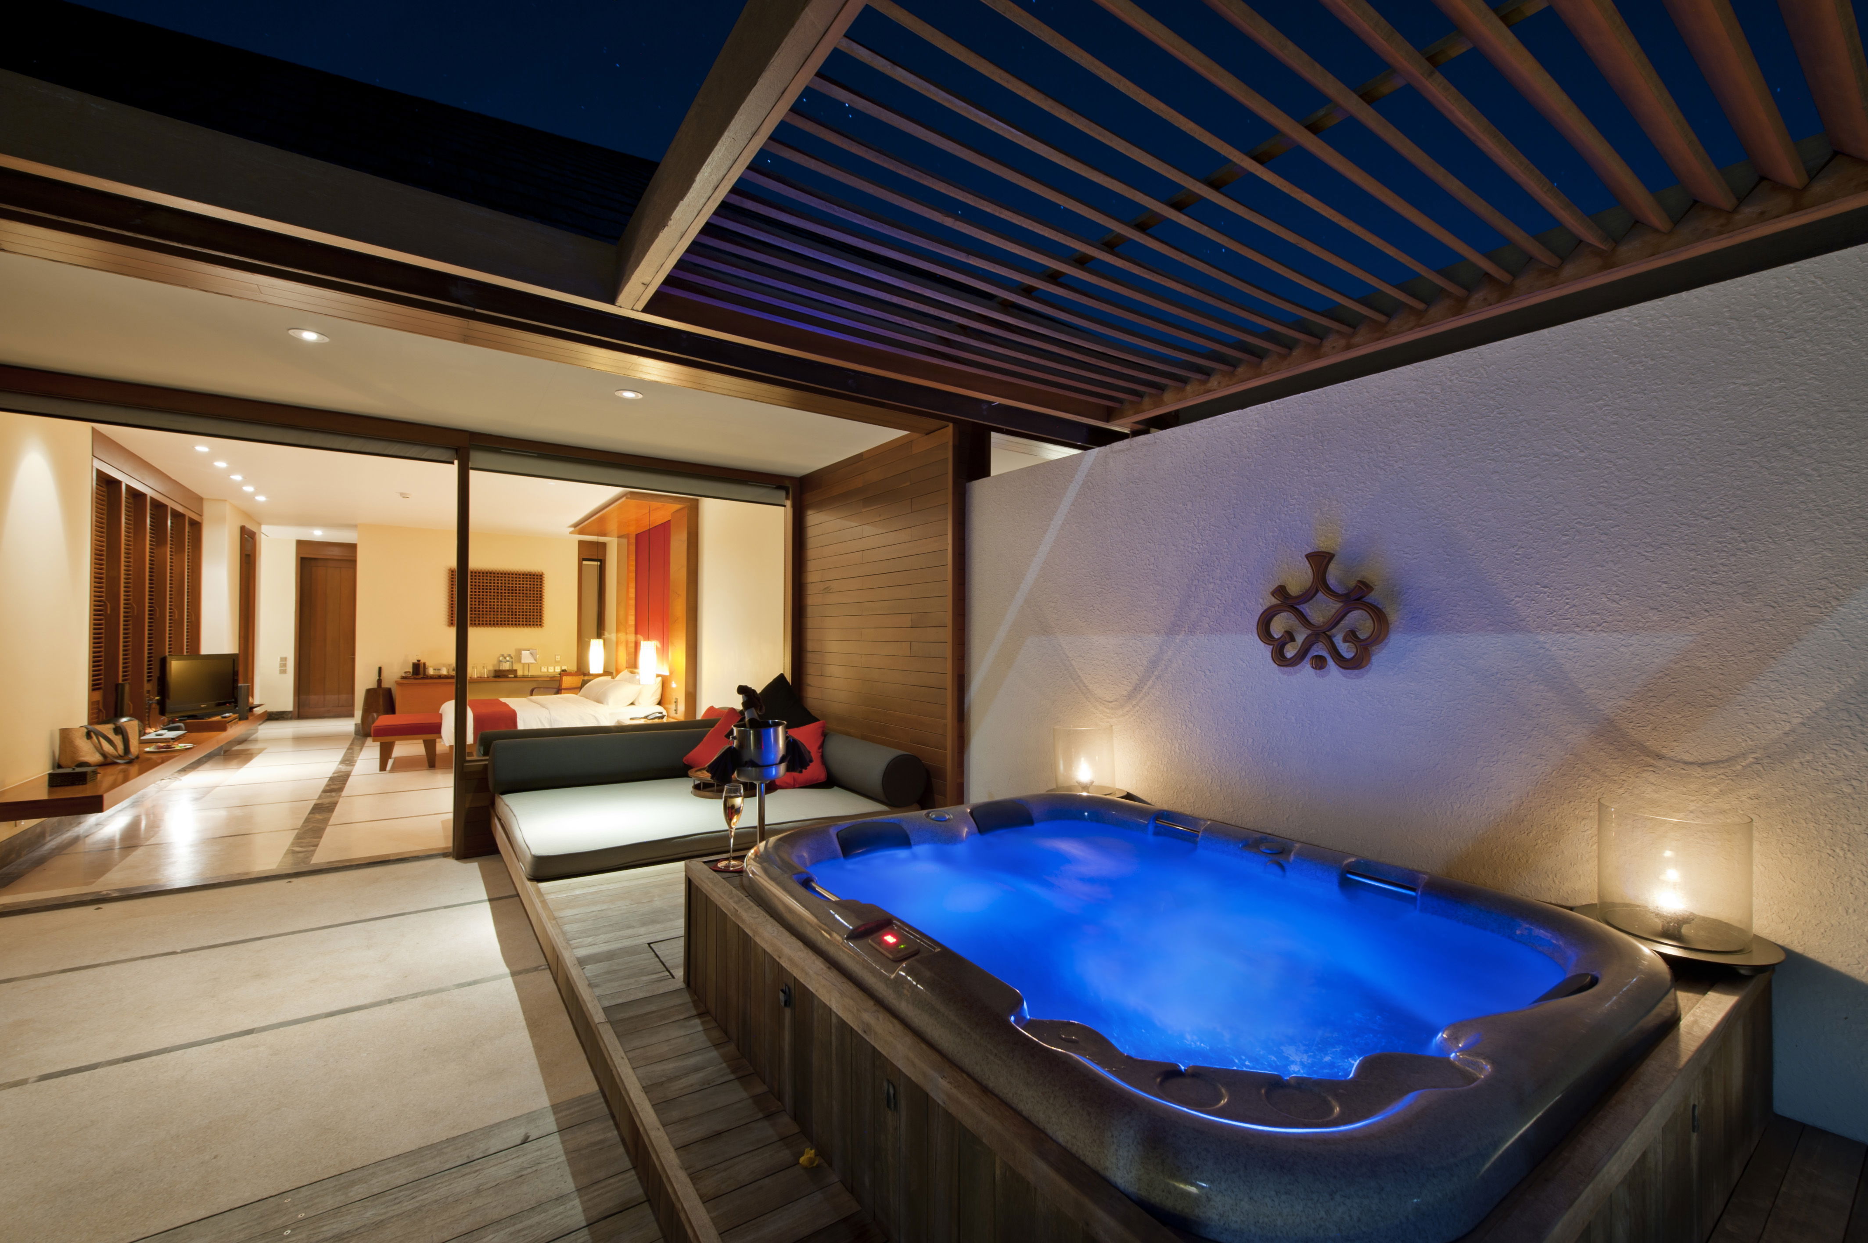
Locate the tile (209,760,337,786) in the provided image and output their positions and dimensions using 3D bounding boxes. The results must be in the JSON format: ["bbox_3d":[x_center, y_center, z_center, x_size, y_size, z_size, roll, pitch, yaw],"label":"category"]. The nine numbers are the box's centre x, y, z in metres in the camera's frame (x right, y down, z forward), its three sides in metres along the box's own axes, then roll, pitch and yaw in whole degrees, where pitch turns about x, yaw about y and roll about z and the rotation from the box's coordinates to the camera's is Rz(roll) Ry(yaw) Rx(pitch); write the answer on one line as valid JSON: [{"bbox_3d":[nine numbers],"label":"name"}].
[{"bbox_3d":[-5.672,1.332,6.332,0.680,0.015,0.965,1,-1,-35],"label":"tile"}]

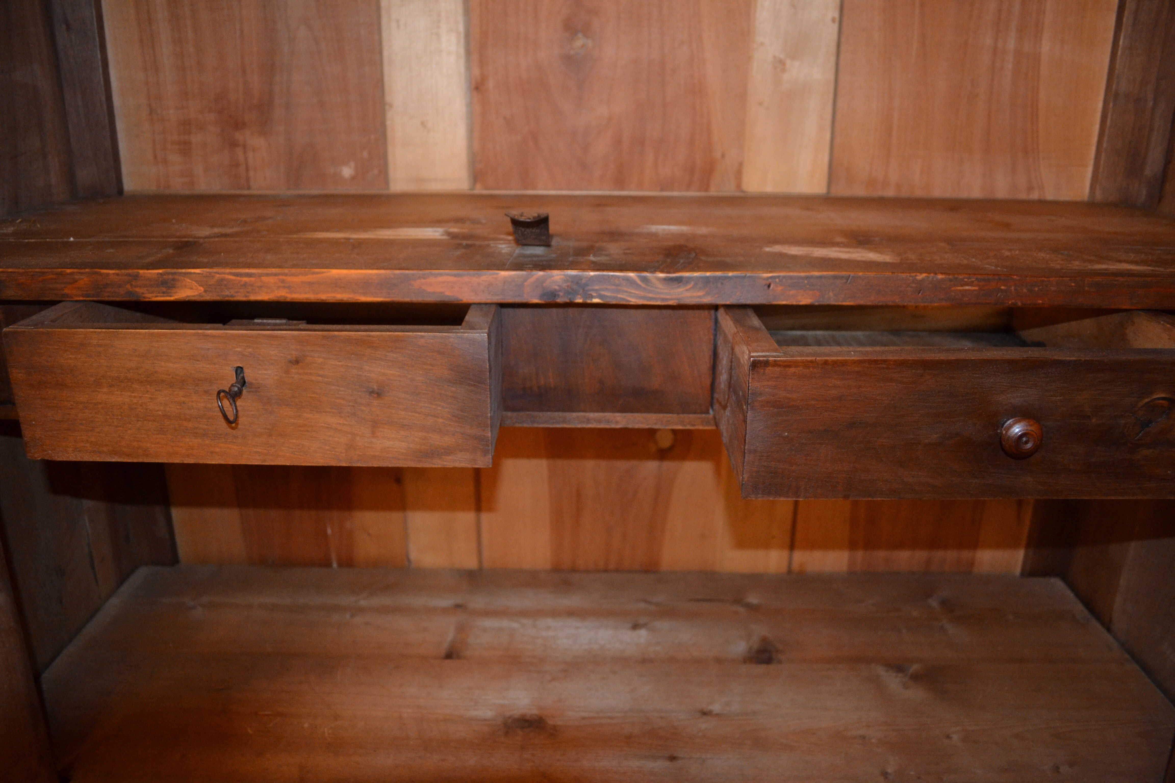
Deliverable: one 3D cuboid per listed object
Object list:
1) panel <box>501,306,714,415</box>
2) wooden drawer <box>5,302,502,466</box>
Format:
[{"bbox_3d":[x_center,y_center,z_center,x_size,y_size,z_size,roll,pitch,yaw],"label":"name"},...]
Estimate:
[{"bbox_3d":[0.024,-0.040,0.912,0.219,0.120,0.020,1,20,1],"label":"panel"},{"bbox_3d":[-0.300,-0.070,1.001,0.433,0.125,0.463,1,20,1],"label":"wooden drawer"}]

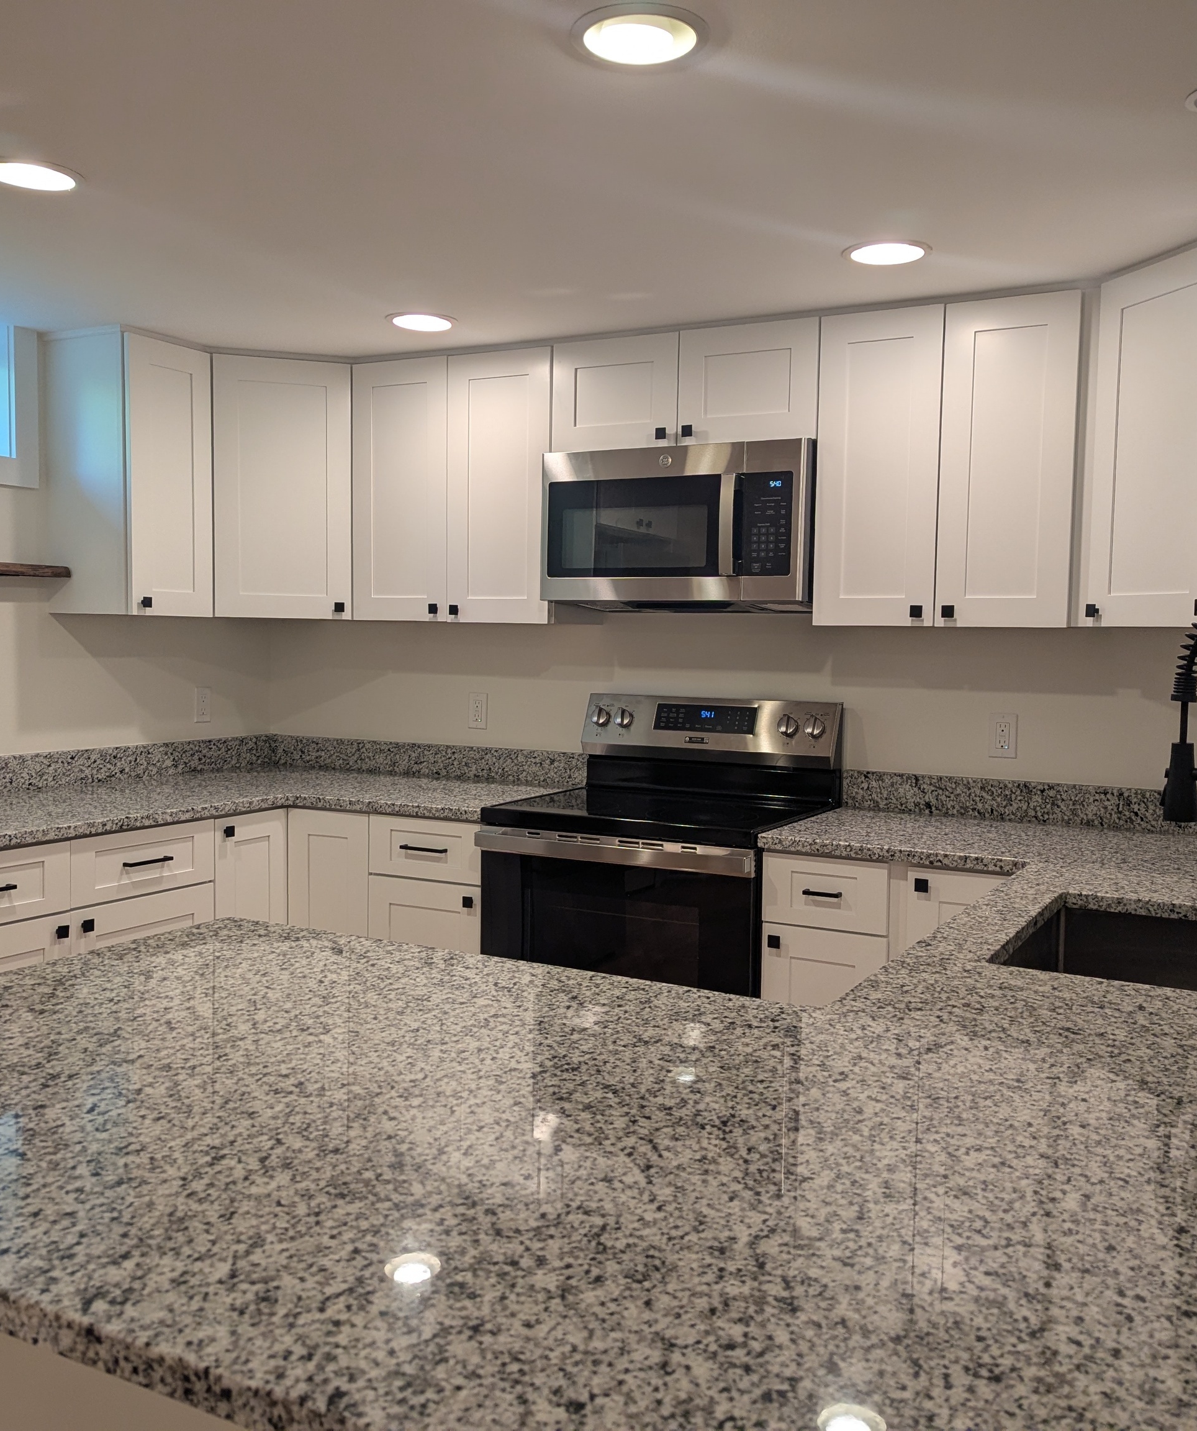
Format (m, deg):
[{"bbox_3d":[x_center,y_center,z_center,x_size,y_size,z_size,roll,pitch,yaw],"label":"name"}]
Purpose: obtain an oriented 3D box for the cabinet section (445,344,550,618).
[{"bbox_3d":[-0.207,-0.648,3.850,0.342,0.758,0.330,3,4,28],"label":"cabinet section"}]

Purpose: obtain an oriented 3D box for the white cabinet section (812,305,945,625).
[{"bbox_3d":[0.750,-0.603,3.340,0.305,0.758,0.330,3,4,28],"label":"white cabinet section"}]

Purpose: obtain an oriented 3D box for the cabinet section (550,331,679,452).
[{"bbox_3d":[0.116,-0.865,3.667,0.380,0.293,0.330,3,4,28],"label":"cabinet section"}]

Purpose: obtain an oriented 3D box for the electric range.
[{"bbox_3d":[0.162,0.564,3.468,0.758,1.199,0.645,3,4,28],"label":"electric range"}]

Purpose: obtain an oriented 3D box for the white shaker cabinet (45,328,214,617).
[{"bbox_3d":[-1.326,-0.658,3.723,0.330,0.758,0.303,3,4,28],"label":"white shaker cabinet"}]

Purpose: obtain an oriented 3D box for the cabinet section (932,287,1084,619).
[{"bbox_3d":[1.019,-0.590,3.197,0.305,0.758,0.330,3,4,28],"label":"cabinet section"}]

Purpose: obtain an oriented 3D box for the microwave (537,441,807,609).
[{"bbox_3d":[0.255,-0.490,3.515,0.752,0.410,0.380,3,4,28],"label":"microwave"}]

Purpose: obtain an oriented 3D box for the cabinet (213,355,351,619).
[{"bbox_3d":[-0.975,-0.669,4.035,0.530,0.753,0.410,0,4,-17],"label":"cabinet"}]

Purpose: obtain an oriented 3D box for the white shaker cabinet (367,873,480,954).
[{"bbox_3d":[-0.332,0.725,3.764,0.365,0.607,0.570,3,4,28],"label":"white shaker cabinet"}]

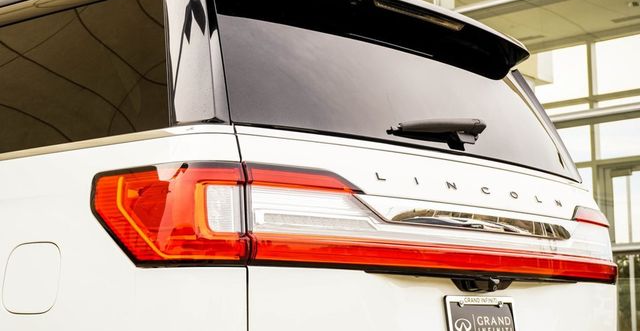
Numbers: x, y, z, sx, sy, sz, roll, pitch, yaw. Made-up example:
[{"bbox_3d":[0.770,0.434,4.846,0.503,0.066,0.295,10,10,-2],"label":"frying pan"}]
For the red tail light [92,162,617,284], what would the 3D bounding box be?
[{"bbox_3d":[0.288,0.205,3.231,0.460,0.260,1.900,-8,-11,42],"label":"red tail light"}]

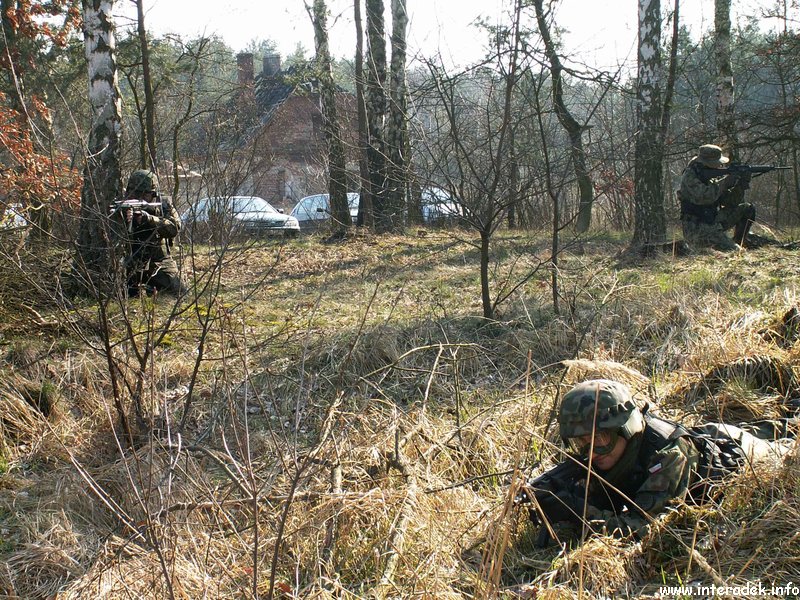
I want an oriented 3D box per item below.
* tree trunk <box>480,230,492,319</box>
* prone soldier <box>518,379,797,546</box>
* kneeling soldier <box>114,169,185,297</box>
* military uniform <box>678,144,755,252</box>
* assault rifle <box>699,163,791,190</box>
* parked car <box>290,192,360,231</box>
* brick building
[{"bbox_3d":[0.665,-0.200,12.400,0.085,0.690,0.085,0,5,0],"label":"tree trunk"},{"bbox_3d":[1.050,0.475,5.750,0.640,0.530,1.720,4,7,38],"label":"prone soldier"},{"bbox_3d":[-2.300,-0.617,15.000,0.560,1.180,0.600,5,7,42],"label":"kneeling soldier"},{"bbox_3d":[3.445,-1.110,17.600,0.840,1.170,0.580,0,5,-4],"label":"military uniform"},{"bbox_3d":[3.740,-1.330,17.500,1.000,0.280,0.070,0,5,-2],"label":"assault rifle"},{"bbox_3d":[-2.000,-2.650,51.500,1.680,1.430,4.100,-3,6,-28],"label":"parked car"},{"bbox_3d":[-4.600,-6.400,65.200,6.800,7.100,9.000,-2,6,-21],"label":"brick building"}]

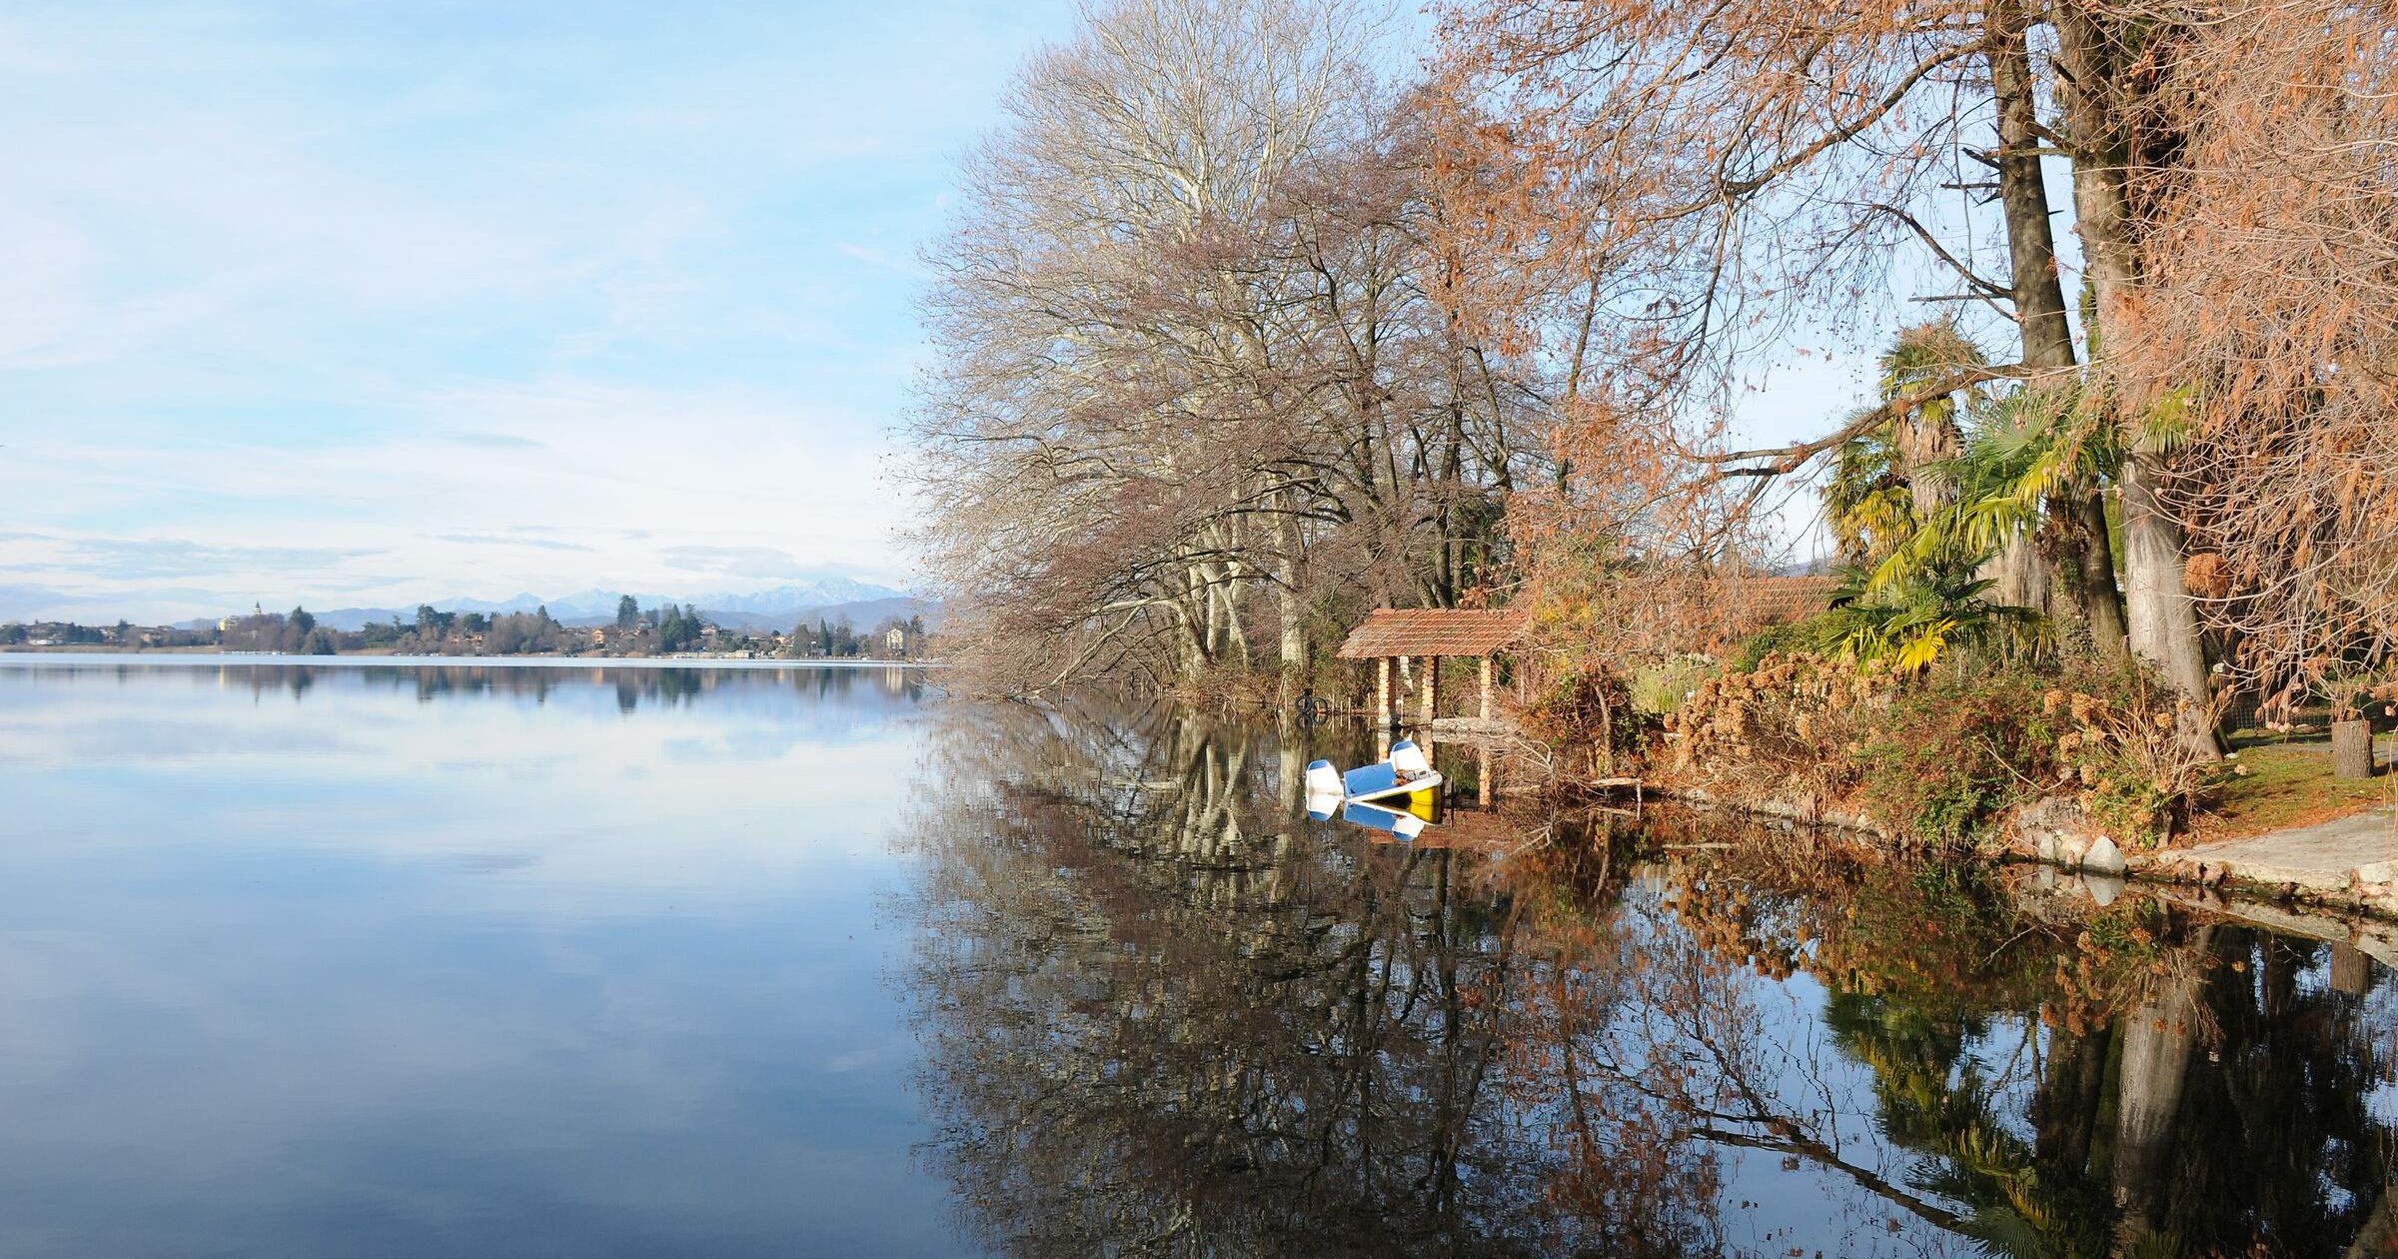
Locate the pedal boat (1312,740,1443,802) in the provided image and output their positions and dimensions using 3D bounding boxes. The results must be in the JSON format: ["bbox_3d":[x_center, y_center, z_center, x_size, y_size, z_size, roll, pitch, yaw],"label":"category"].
[{"bbox_3d":[2.126,1.989,22.516,1.600,0.850,2.500,-13,-1,1],"label":"pedal boat"}]

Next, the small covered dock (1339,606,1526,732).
[{"bbox_3d":[6.256,0.994,45.254,4.269,2.985,3.696,0,-1,36],"label":"small covered dock"}]

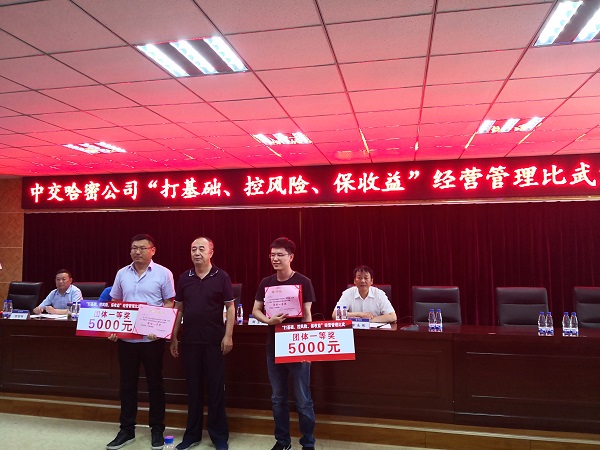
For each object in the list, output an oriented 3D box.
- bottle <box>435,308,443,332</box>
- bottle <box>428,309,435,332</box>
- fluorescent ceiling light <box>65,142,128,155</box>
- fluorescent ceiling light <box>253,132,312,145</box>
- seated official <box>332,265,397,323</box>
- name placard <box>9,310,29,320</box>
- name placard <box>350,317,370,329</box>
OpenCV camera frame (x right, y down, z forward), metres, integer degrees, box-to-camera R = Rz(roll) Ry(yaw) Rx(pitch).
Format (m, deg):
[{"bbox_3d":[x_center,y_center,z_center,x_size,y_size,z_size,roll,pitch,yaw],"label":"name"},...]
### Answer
[{"bbox_3d":[1.218,0.833,4.109,0.061,0.205,0.061,-1,-3,12],"label":"bottle"},{"bbox_3d":[1.159,0.834,4.110,0.061,0.205,0.061,-1,-3,12],"label":"bottle"},{"bbox_3d":[-2.544,-0.981,5.880,0.580,0.060,0.570,-1,-3,12],"label":"fluorescent ceiling light"},{"bbox_3d":[-0.197,-1.014,5.379,0.580,0.060,0.570,-1,-3,12],"label":"fluorescent ceiling light"},{"bbox_3d":[0.674,1.054,4.780,0.620,1.300,0.720,-1,-3,12],"label":"seated official"},{"bbox_3d":[-2.937,0.944,4.942,0.210,0.098,0.075,-1,-3,12],"label":"name placard"},{"bbox_3d":[0.543,0.897,4.266,0.200,0.098,0.075,-1,-3,12],"label":"name placard"}]

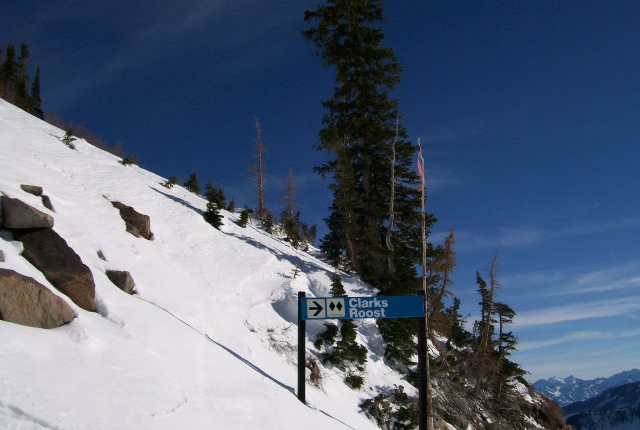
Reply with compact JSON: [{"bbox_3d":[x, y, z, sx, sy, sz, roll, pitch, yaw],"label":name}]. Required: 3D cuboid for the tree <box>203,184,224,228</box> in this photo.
[{"bbox_3d":[-4.960,-0.396,31.000,1.000,2.100,1.000,0,-9,0],"label":"tree"}]

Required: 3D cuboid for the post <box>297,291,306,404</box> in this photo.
[{"bbox_3d":[-0.246,1.805,9.000,0.100,1.500,0.100,0,-9,0],"label":"post"}]

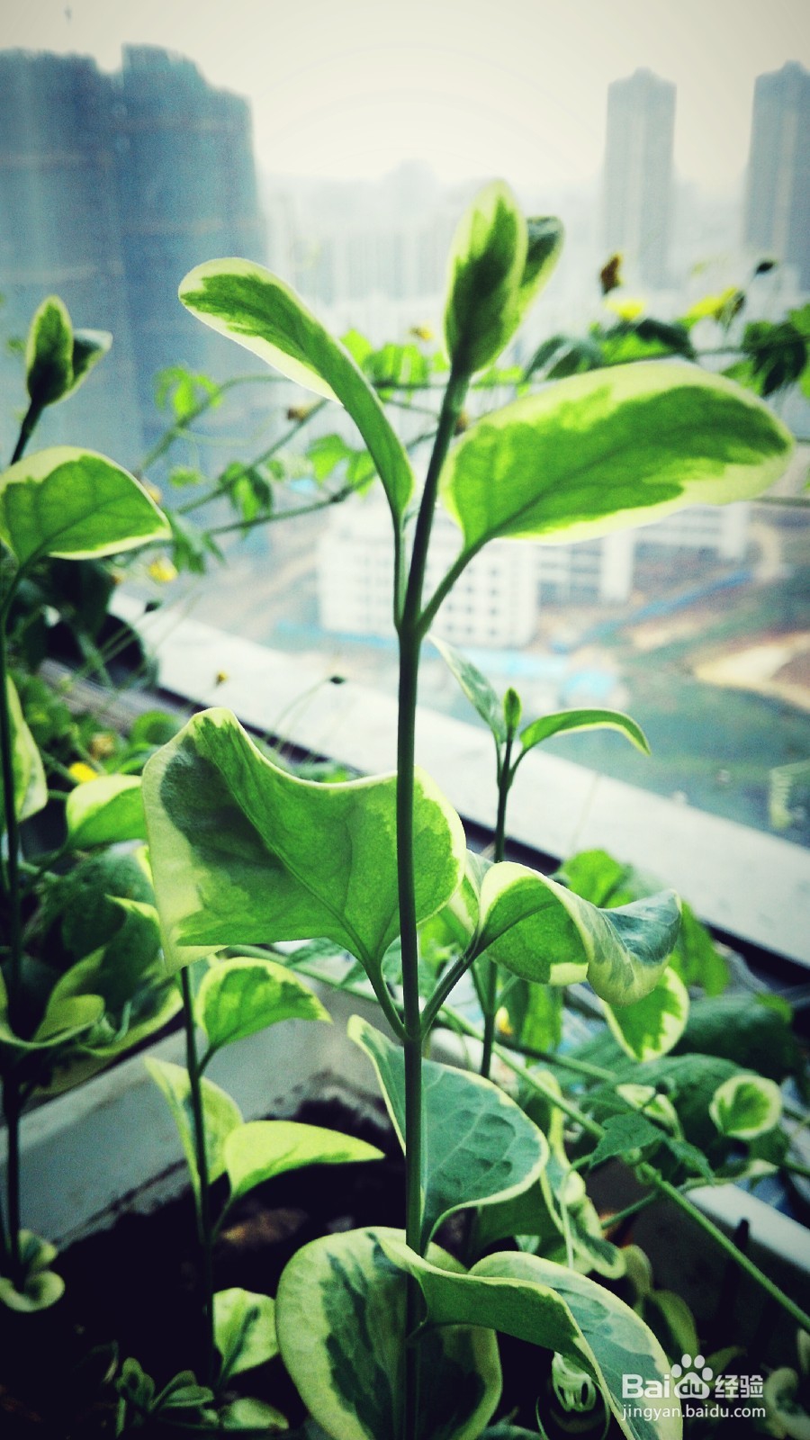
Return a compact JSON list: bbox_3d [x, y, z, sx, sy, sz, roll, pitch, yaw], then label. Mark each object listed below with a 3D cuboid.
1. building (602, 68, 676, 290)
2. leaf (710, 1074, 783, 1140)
[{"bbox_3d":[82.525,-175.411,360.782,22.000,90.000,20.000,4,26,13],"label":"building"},{"bbox_3d":[0.102,0.117,0.310,0.022,0.019,0.009,3,9,19],"label":"leaf"}]

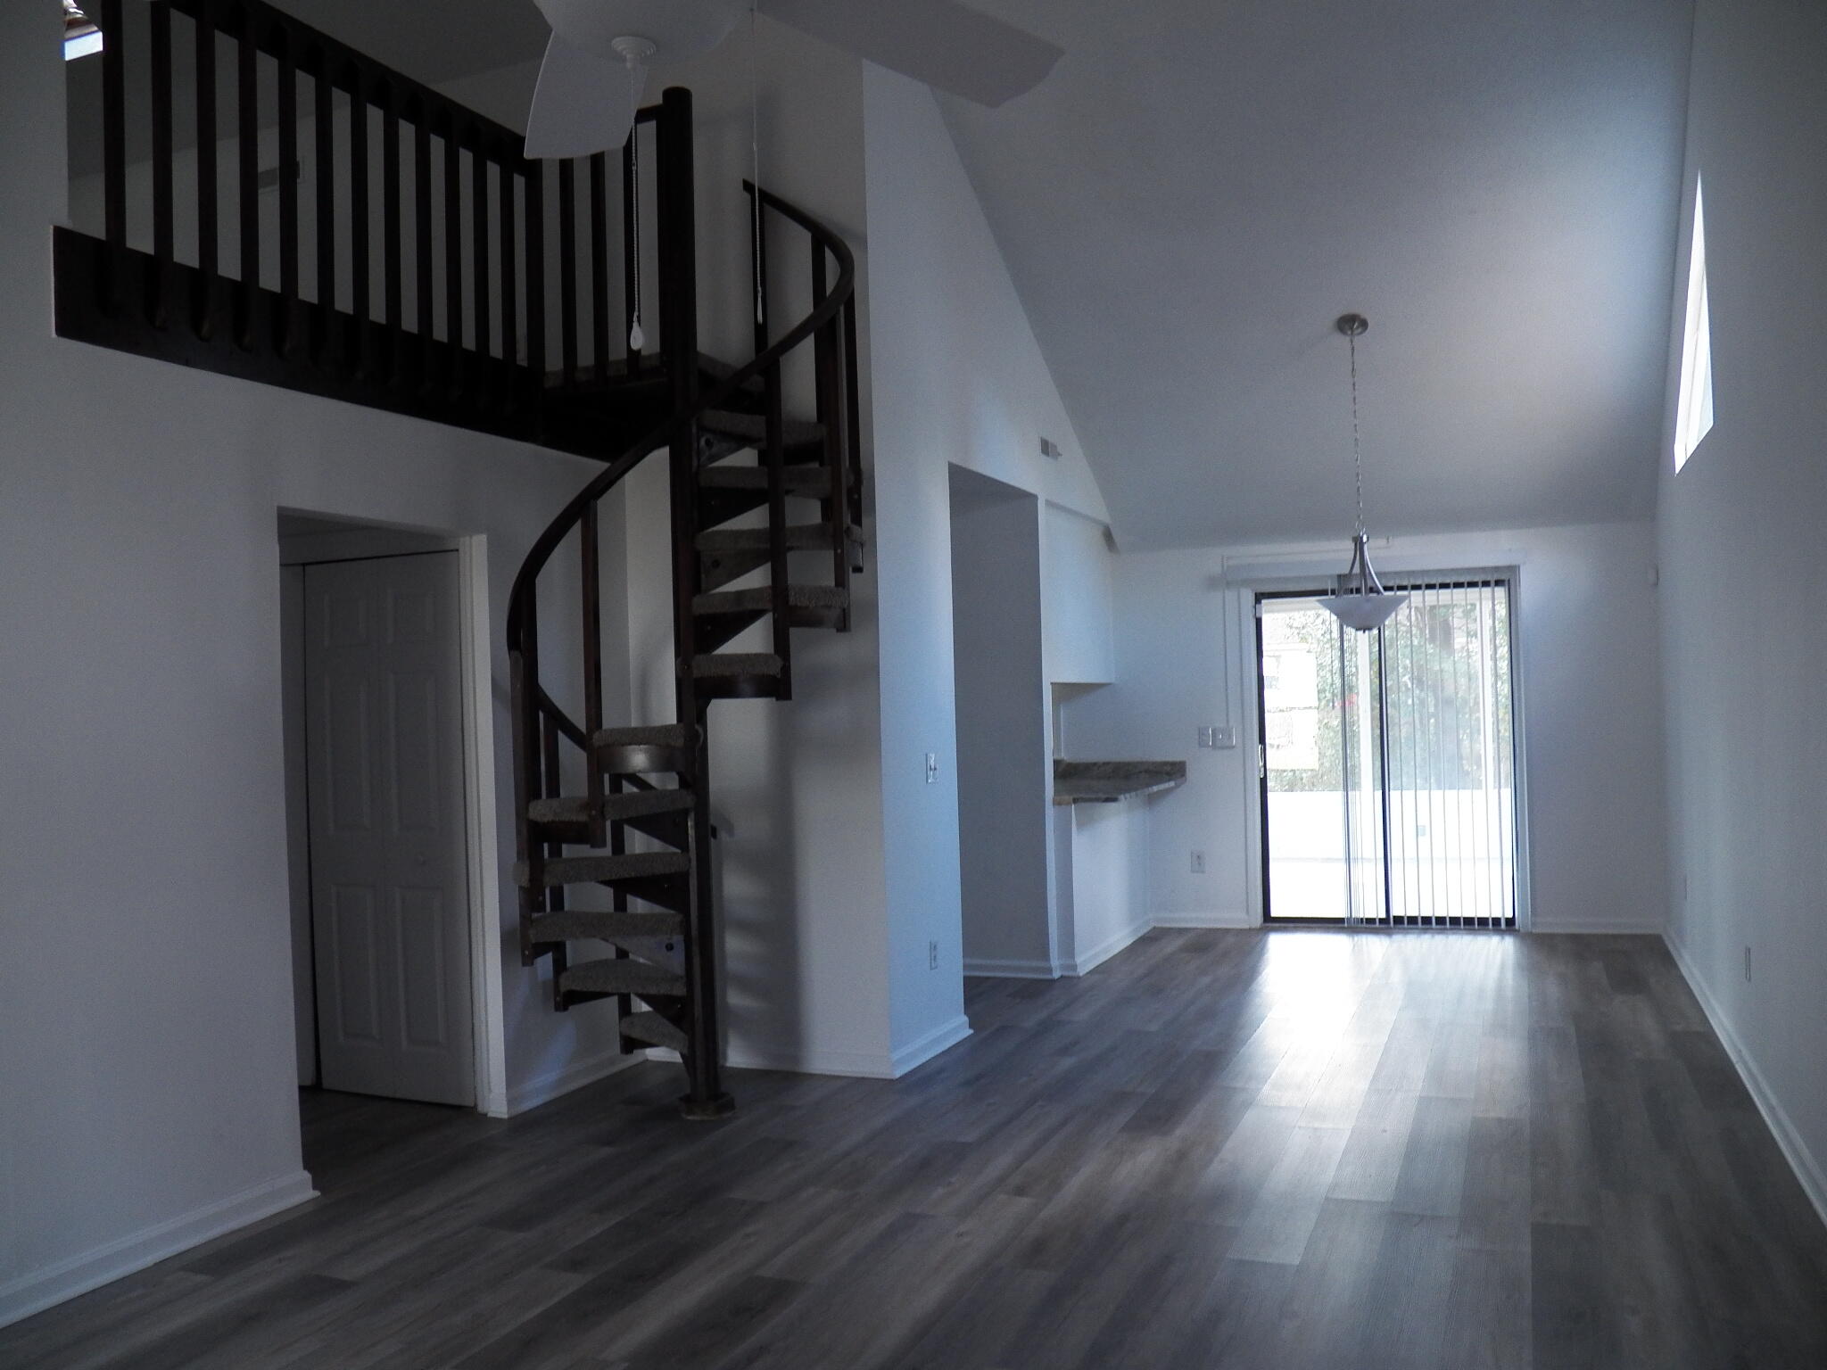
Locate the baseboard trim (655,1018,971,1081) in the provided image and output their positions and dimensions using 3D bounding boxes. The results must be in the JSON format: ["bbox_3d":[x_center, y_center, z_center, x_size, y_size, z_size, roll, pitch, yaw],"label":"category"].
[{"bbox_3d":[-0.449,1.464,6.191,1.120,0.090,0.820,-2,-1,22],"label":"baseboard trim"}]

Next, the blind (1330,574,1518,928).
[{"bbox_3d":[2.925,0.389,8.479,0.991,2.004,0.090,-2,-1,20],"label":"blind"}]

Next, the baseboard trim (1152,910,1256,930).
[{"bbox_3d":[1.749,1.440,8.983,0.614,0.087,0.020,-2,-1,20],"label":"baseboard trim"}]

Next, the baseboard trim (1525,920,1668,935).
[{"bbox_3d":[3.798,1.341,8.217,0.691,0.087,0.020,-2,-1,20],"label":"baseboard trim"}]

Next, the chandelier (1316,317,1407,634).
[{"bbox_3d":[2.133,-1.015,7.080,0.425,1.525,0.425,-2,-1,20],"label":"chandelier"}]

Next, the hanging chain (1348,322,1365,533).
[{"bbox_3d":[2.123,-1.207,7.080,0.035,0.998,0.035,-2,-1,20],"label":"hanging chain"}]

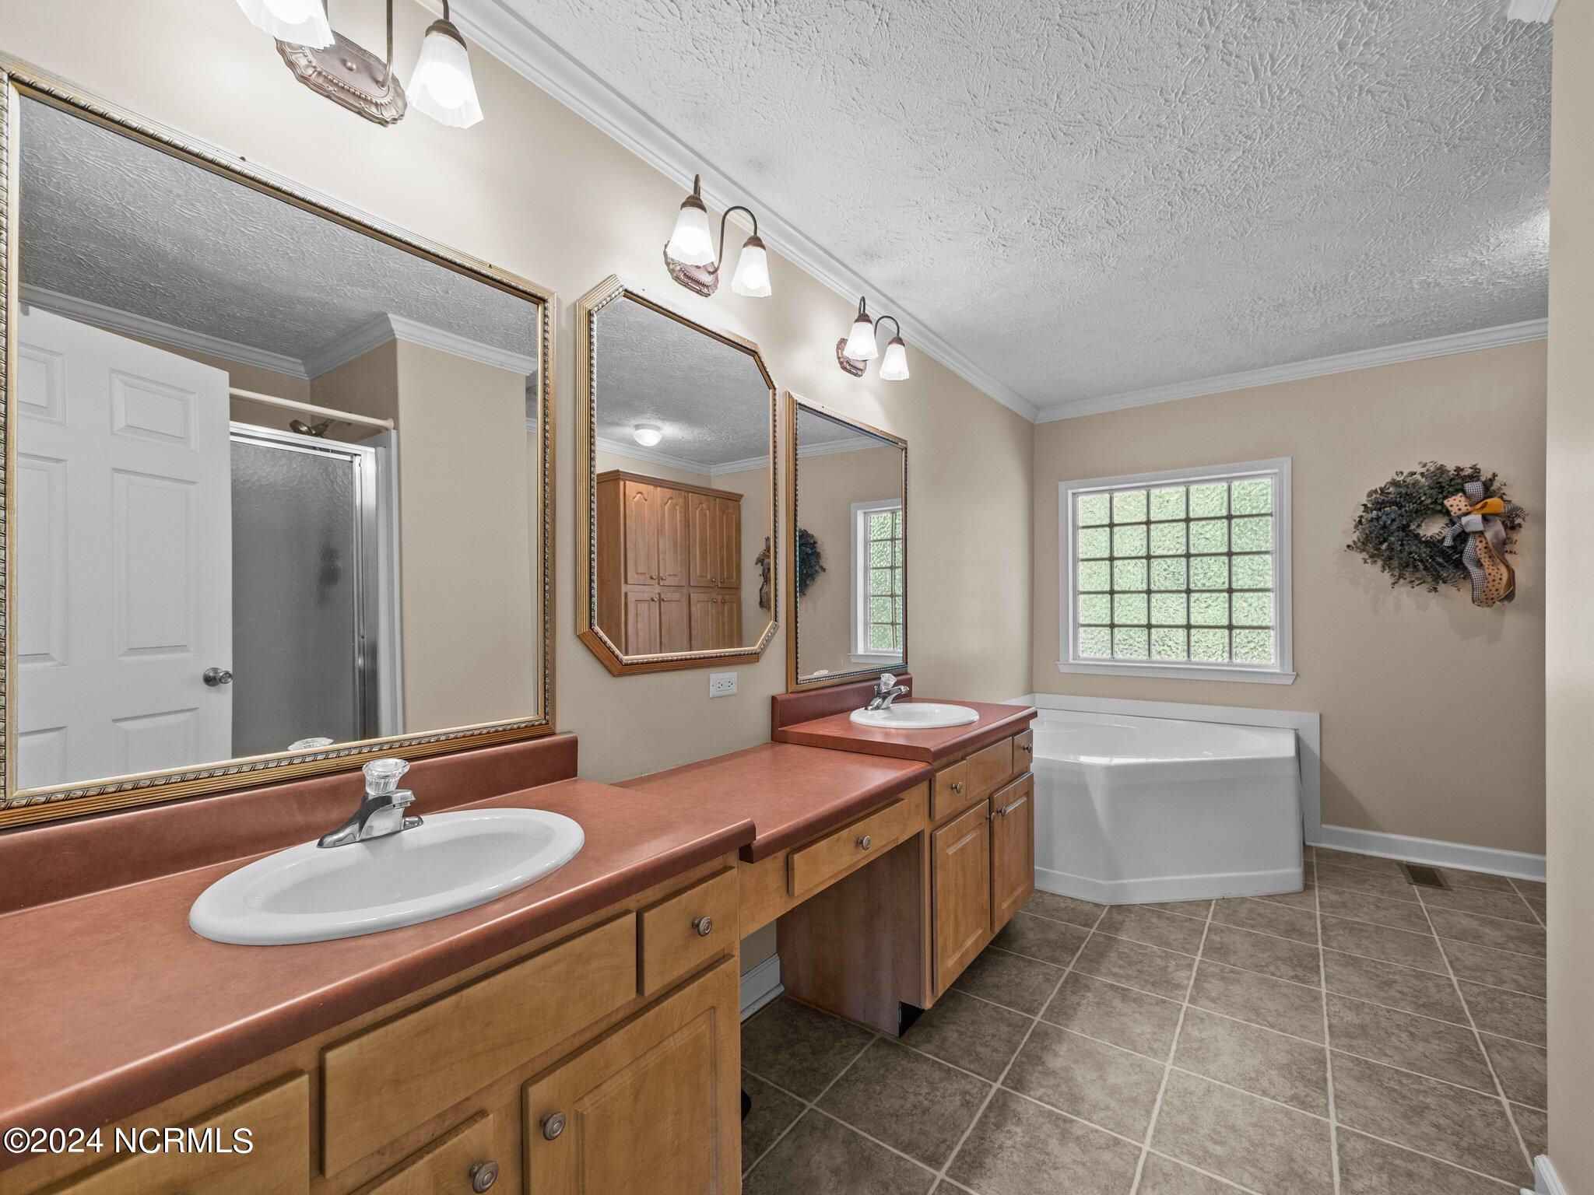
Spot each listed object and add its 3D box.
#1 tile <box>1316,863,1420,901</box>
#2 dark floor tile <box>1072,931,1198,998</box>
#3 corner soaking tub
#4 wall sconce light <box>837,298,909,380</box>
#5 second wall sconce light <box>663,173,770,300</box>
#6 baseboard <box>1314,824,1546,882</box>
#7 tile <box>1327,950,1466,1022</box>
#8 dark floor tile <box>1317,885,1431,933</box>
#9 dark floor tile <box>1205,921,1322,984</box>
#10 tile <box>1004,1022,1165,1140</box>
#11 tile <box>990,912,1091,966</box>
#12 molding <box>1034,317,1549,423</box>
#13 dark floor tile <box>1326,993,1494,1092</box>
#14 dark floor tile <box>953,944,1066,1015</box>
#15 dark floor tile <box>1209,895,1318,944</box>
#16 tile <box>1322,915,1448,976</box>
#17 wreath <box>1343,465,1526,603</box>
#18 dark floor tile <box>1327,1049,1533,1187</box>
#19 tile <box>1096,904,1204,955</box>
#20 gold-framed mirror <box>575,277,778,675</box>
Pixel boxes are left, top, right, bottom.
[{"bbox_3d":[2.492,1.255,2.831,0.328,0.010,0.328,-1,-1,38],"label":"tile"},{"bbox_3d":[1.145,1.246,2.185,0.330,0.010,0.323,0,0,36],"label":"dark floor tile"},{"bbox_3d":[1.643,0.969,3.183,1.350,0.570,1.390,-1,-1,38],"label":"corner soaking tub"},{"bbox_3d":[0.277,-0.951,2.387,0.170,0.245,0.350,-1,-1,38],"label":"wall sconce light"},{"bbox_3d":[-0.224,-0.961,1.730,0.178,0.225,0.350,0,0,38],"label":"second wall sconce light"},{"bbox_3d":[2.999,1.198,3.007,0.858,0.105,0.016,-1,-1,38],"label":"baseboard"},{"bbox_3d":[1.899,1.245,2.065,0.330,0.010,0.323,0,0,36],"label":"tile"},{"bbox_3d":[2.299,1.253,2.582,0.328,0.010,0.328,-1,-1,38],"label":"dark floor tile"},{"bbox_3d":[1.622,1.246,2.253,0.330,0.010,0.323,0,0,36],"label":"dark floor tile"},{"bbox_3d":[0.746,1.245,1.670,0.328,0.010,0.328,-1,-1,38],"label":"tile"},{"bbox_3d":[0.883,1.253,2.389,0.328,0.010,0.328,-1,-1,38],"label":"tile"},{"bbox_3d":[2.451,-1.159,3.421,2.365,0.068,0.065,-1,-1,38],"label":"molding"},{"bbox_3d":[1.700,1.244,1.808,0.330,0.010,0.323,0,0,36],"label":"dark floor tile"},{"bbox_3d":[0.682,1.250,2.132,0.328,0.010,0.328,-1,-1,38],"label":"dark floor tile"},{"bbox_3d":[1.820,1.248,2.510,0.330,0.010,0.323,0,0,36],"label":"dark floor tile"},{"bbox_3d":[2.098,1.246,2.321,0.330,0.010,0.323,0,0,36],"label":"tile"},{"bbox_3d":[2.897,-0.290,2.949,0.570,0.630,0.170,0,0,38],"label":"wreath"},{"bbox_3d":[1.502,1.242,1.552,0.330,0.010,0.323,0,0,36],"label":"dark floor tile"},{"bbox_3d":[1.344,1.248,2.441,0.330,0.010,0.323,0,0,36],"label":"tile"},{"bbox_3d":[-0.280,-0.294,1.757,0.040,0.970,0.700,-1,-1,38],"label":"gold-framed mirror"}]

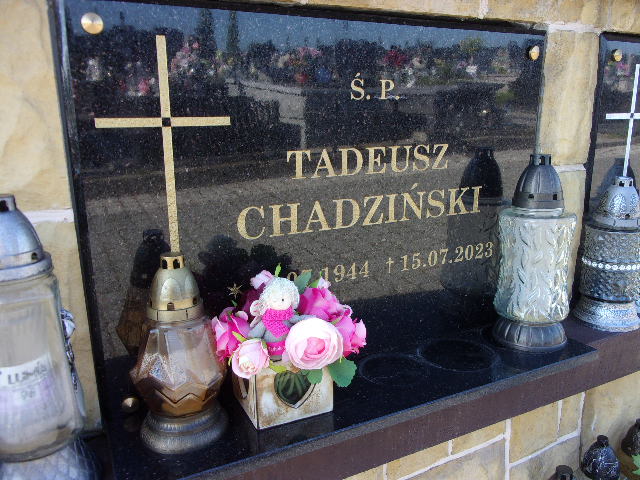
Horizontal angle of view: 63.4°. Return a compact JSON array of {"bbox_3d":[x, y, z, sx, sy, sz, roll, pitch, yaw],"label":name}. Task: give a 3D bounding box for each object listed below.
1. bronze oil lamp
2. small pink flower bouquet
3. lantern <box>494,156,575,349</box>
[{"bbox_3d":[-0.177,0.133,0.648,0.118,0.230,0.118,-7,14,-26],"label":"bronze oil lamp"},{"bbox_3d":[-0.044,0.114,0.702,0.186,0.142,0.152,-7,14,-26],"label":"small pink flower bouquet"},{"bbox_3d":[0.379,0.016,0.908,0.128,0.325,0.128,-7,14,-26],"label":"lantern"}]

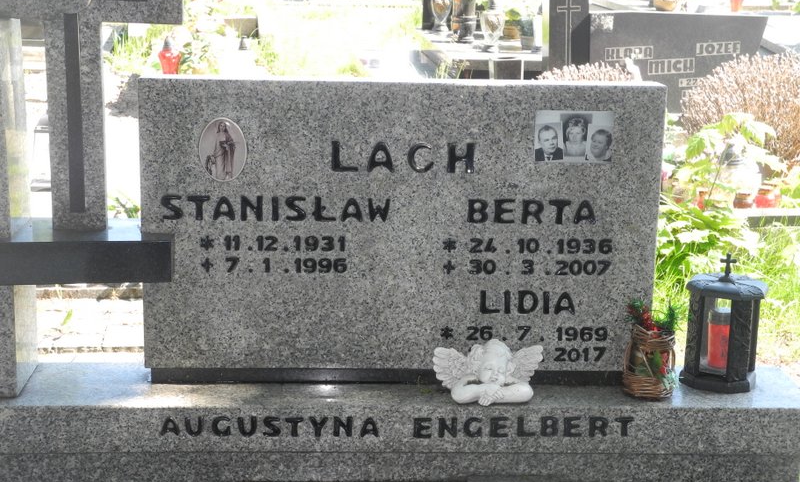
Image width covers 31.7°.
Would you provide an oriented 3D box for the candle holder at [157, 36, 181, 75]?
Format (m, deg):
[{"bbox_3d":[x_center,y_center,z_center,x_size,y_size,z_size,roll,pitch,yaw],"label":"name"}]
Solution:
[{"bbox_3d":[-1.106,-0.877,6.760,0.102,0.201,0.102,0,14,-3],"label":"candle holder"}]

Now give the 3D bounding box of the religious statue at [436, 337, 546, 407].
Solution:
[{"bbox_3d":[0.171,0.248,2.715,0.212,0.112,0.092,0,14,-3],"label":"religious statue"}]

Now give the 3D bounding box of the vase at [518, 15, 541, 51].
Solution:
[{"bbox_3d":[0.732,-1.171,7.935,0.110,0.185,0.110,0,14,-3],"label":"vase"}]

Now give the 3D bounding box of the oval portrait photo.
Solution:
[{"bbox_3d":[-0.329,-0.170,2.627,0.090,0.120,0.008,0,10,-2],"label":"oval portrait photo"}]

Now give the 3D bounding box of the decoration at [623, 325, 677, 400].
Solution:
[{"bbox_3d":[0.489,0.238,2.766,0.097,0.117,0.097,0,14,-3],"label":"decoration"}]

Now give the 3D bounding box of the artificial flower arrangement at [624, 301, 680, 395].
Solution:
[{"bbox_3d":[0.479,0.203,2.687,0.098,0.172,0.090,0,15,-1],"label":"artificial flower arrangement"}]

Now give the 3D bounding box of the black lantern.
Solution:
[{"bbox_3d":[0.642,0.154,2.812,0.149,0.265,0.149,7,15,21],"label":"black lantern"}]

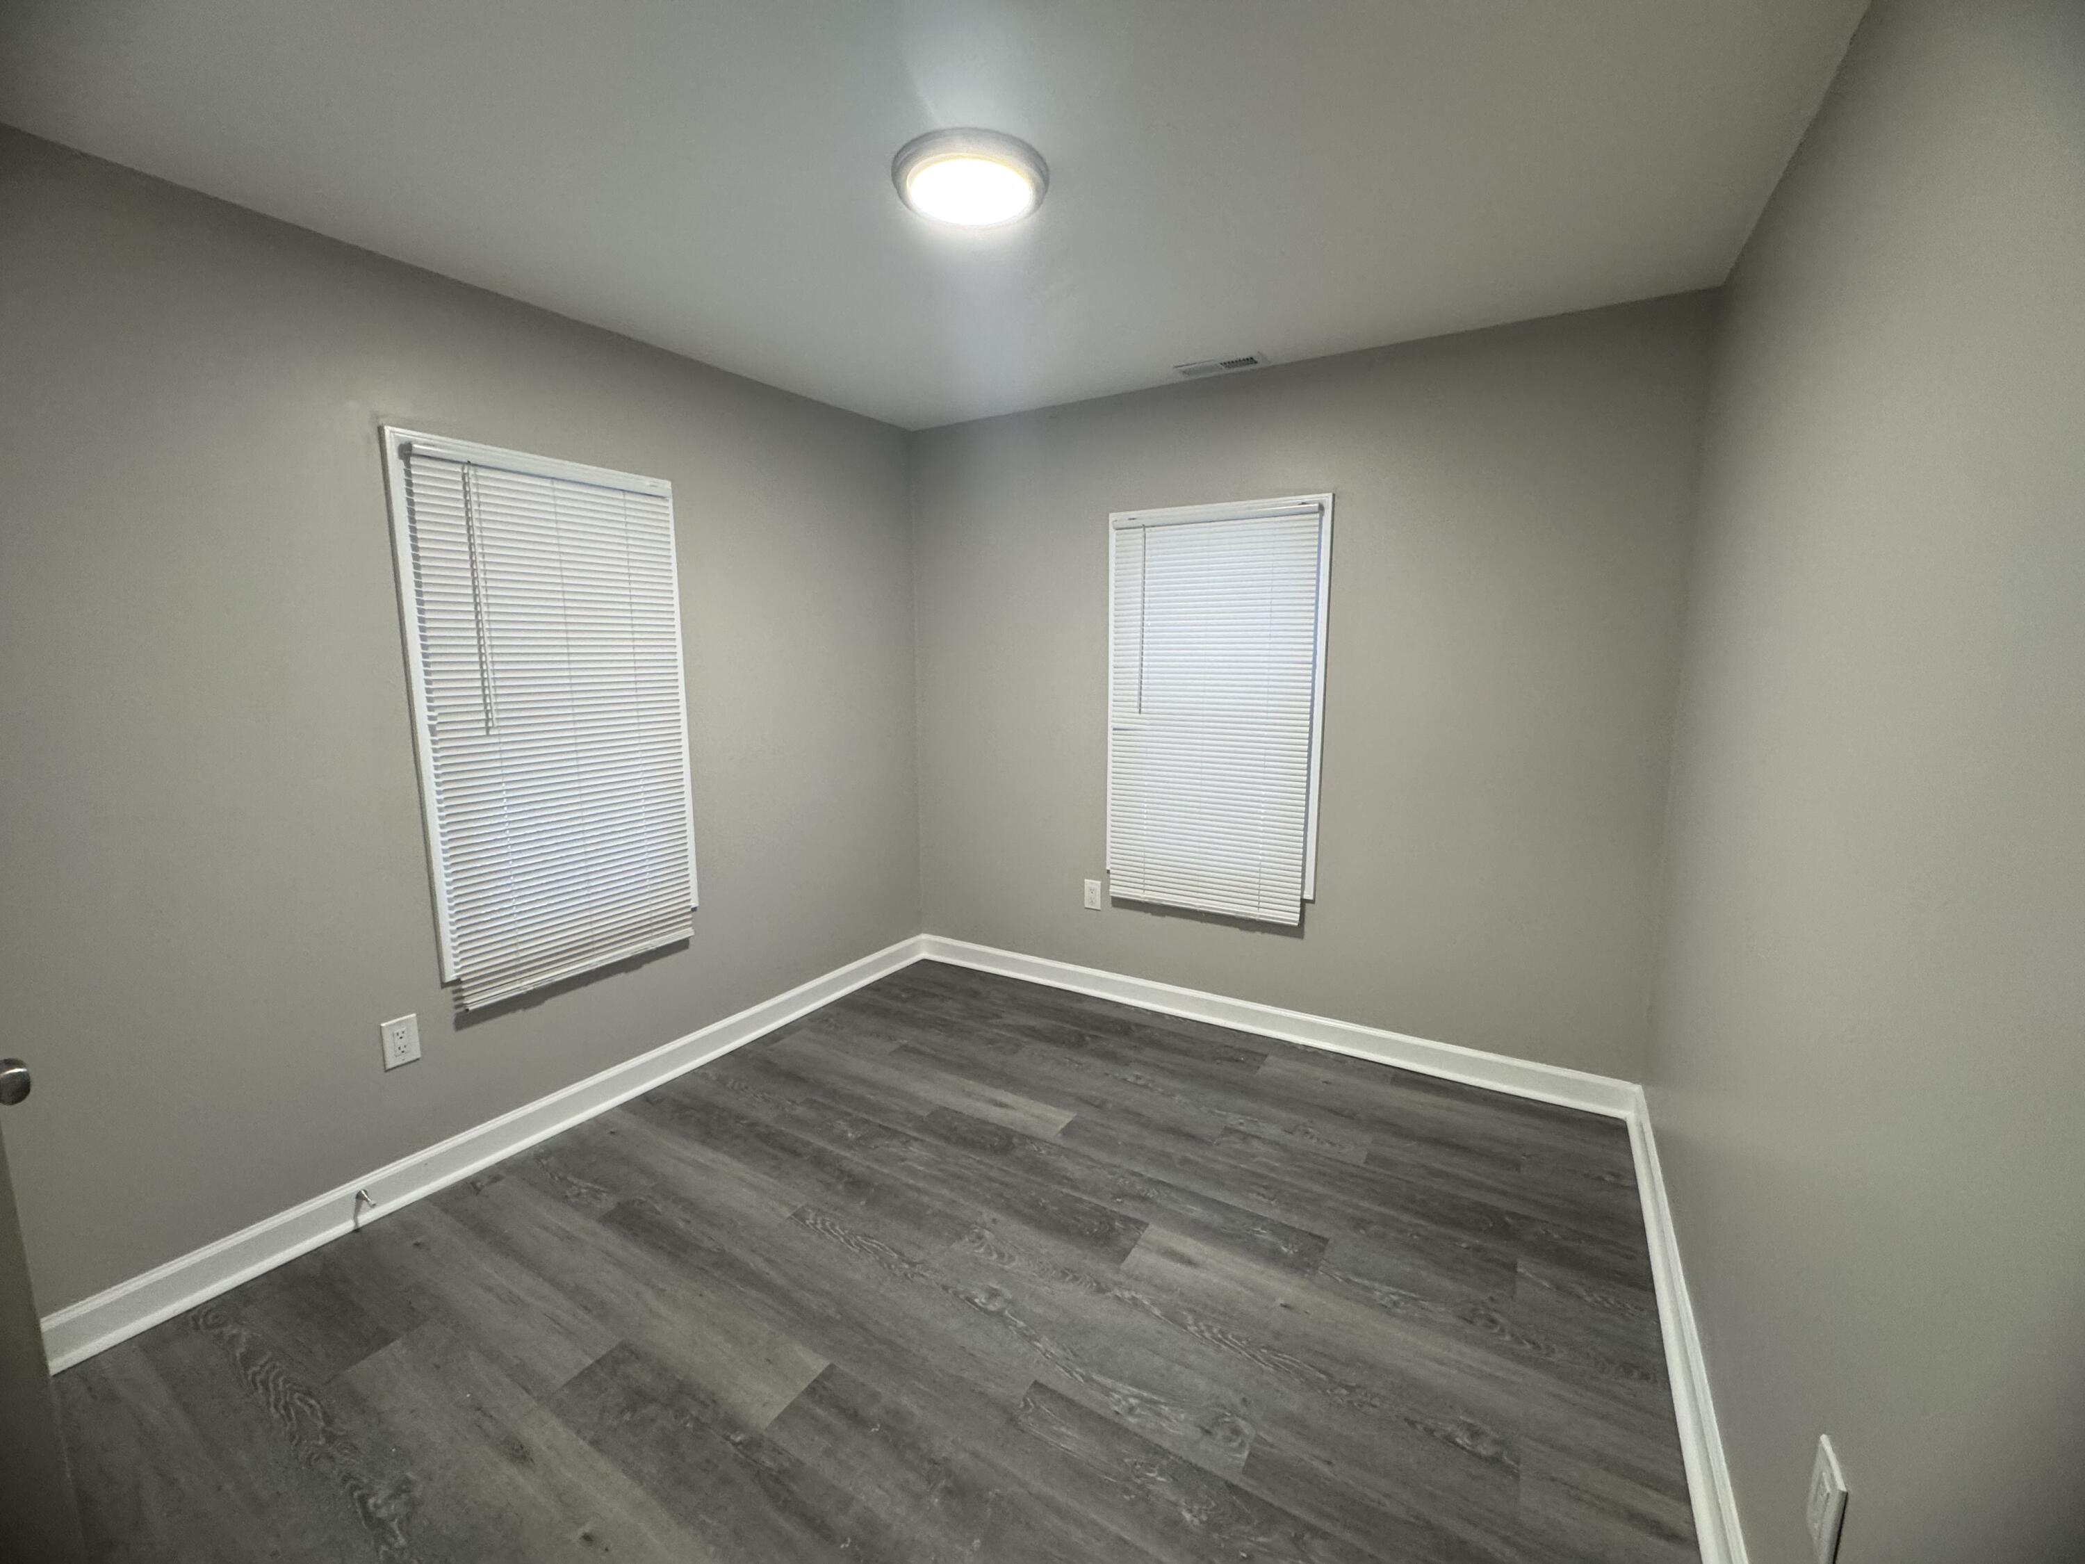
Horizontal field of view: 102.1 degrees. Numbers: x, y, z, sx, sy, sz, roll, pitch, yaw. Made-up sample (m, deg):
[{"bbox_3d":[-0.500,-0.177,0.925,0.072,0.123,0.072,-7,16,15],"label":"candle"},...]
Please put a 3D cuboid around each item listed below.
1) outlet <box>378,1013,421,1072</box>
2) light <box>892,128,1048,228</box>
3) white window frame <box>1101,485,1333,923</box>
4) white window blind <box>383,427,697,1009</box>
[{"bbox_3d":[-1.700,0.692,2.237,0.008,0.127,0.079,5,10,31],"label":"outlet"},{"bbox_3d":[-0.149,-1.241,1.760,0.325,0.040,0.325,0,9,0],"label":"light"},{"bbox_3d":[0.620,-0.256,3.191,0.845,1.529,0.055,5,10,31],"label":"white window frame"},{"bbox_3d":[-1.416,-0.173,2.542,0.055,1.533,0.800,5,10,31],"label":"white window blind"}]

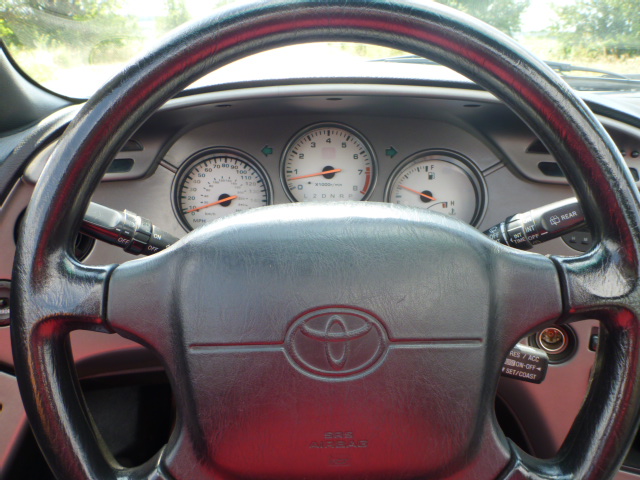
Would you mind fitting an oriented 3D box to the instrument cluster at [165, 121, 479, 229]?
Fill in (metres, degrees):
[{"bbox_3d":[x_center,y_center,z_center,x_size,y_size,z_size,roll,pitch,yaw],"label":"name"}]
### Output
[{"bbox_3d":[0.009,-0.057,0.520,0.313,0.121,0.050,0,-3,0],"label":"instrument cluster"}]

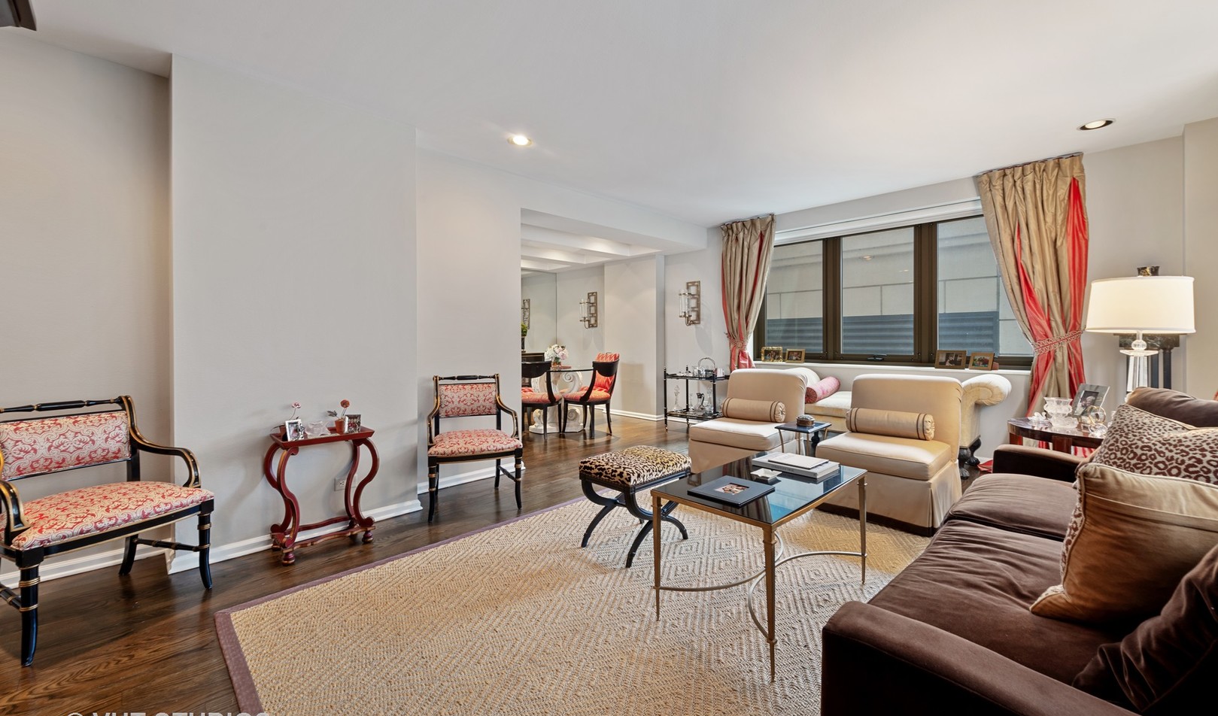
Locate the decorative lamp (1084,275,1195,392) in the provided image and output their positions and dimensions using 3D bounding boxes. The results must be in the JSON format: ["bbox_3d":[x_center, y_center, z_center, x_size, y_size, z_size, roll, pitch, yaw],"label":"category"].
[{"bbox_3d":[2.962,-0.027,2.649,0.410,0.840,0.410,-2,3,-44],"label":"decorative lamp"}]

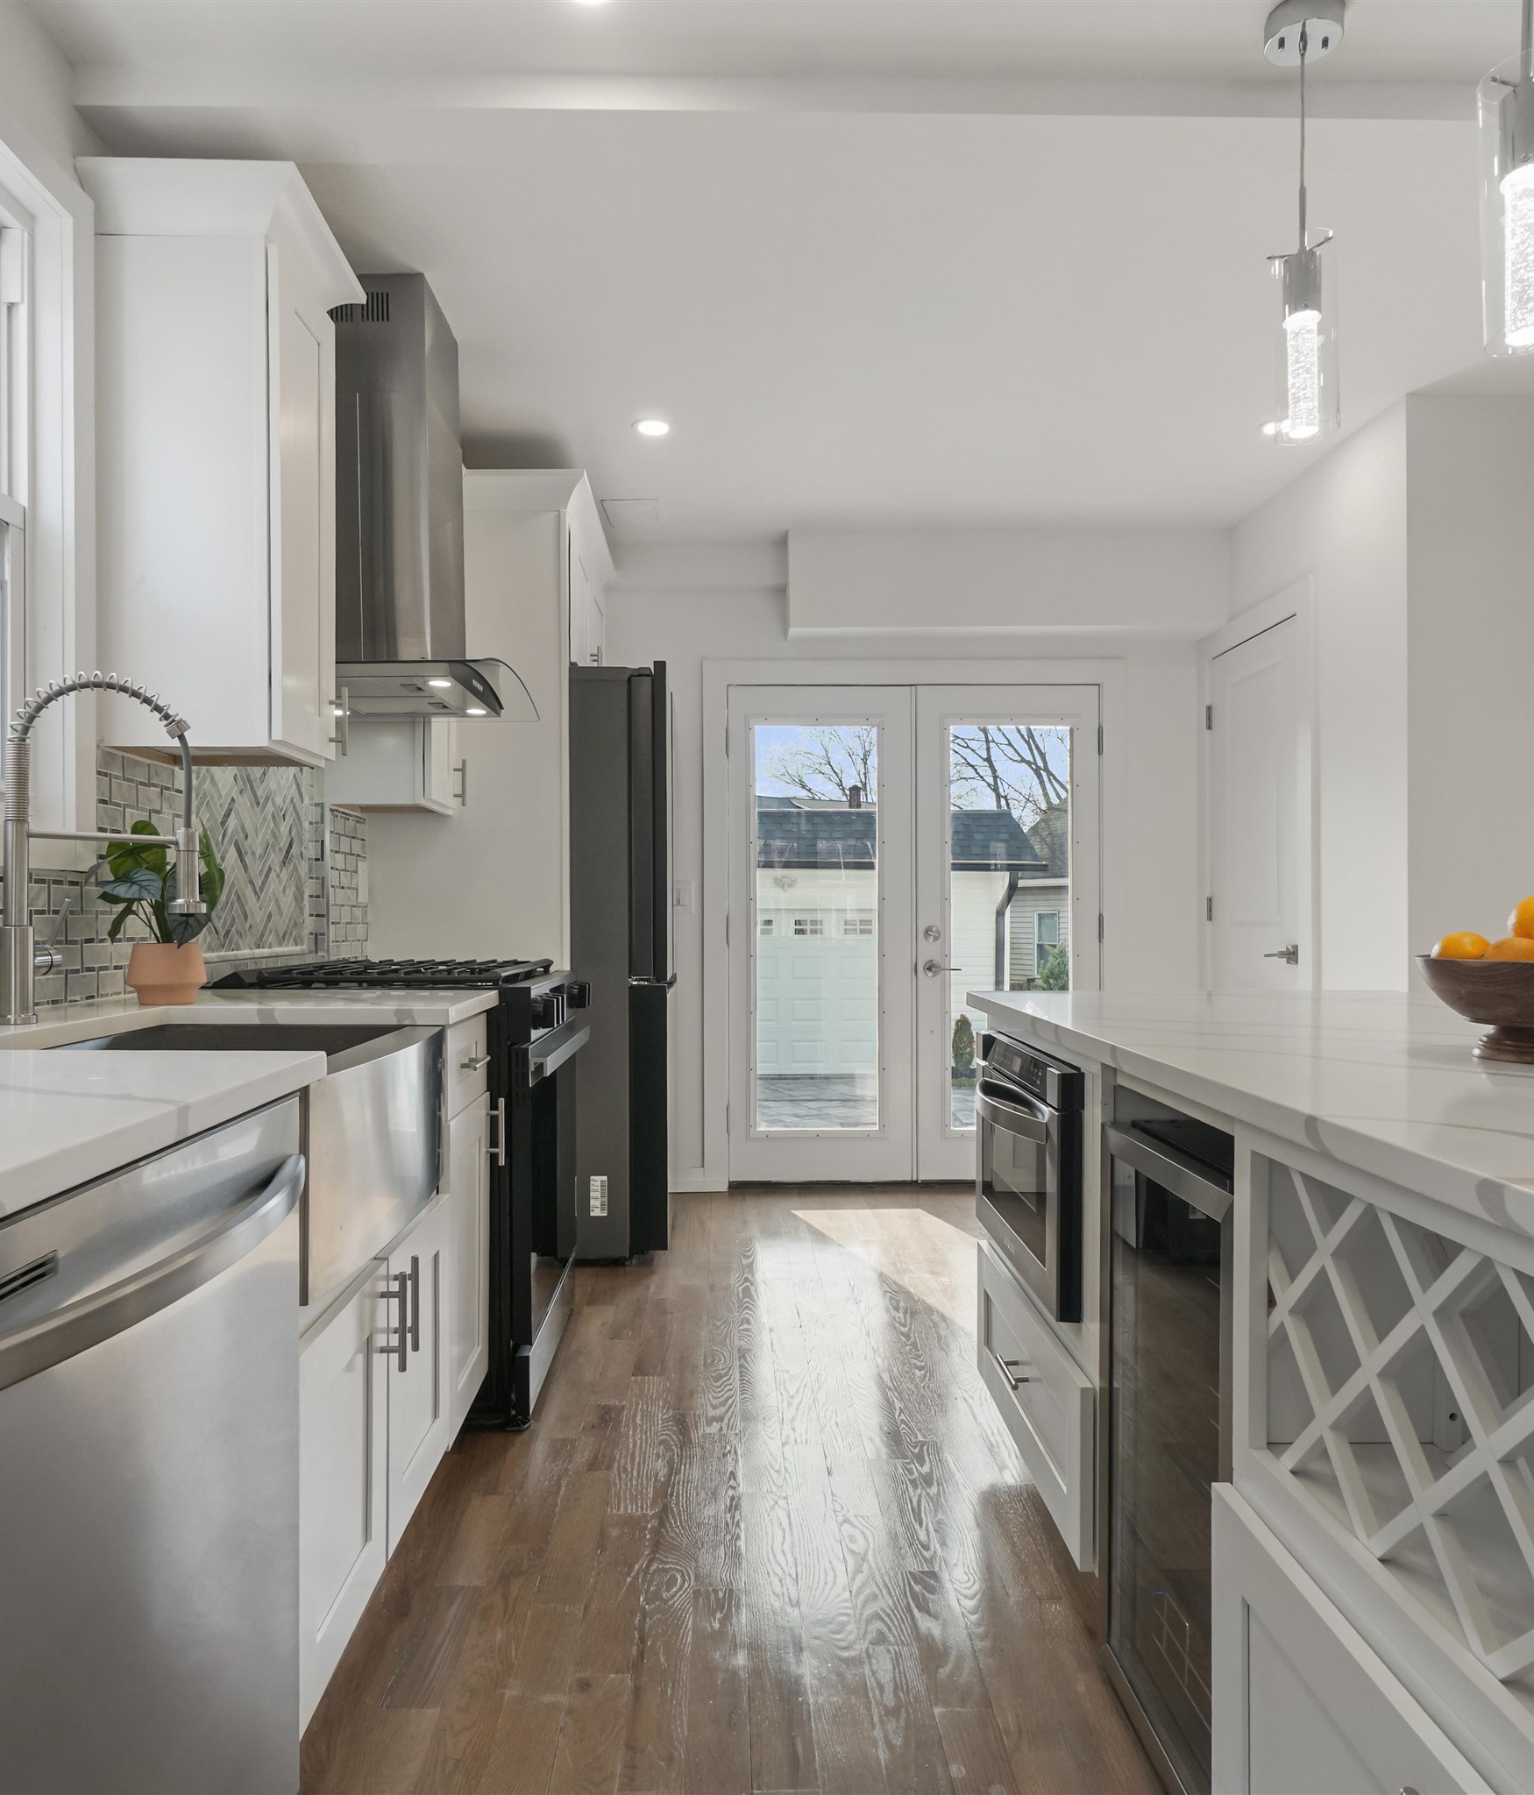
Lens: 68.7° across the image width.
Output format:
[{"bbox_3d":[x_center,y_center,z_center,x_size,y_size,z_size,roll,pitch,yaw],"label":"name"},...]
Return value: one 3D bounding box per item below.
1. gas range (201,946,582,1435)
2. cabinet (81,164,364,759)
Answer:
[{"bbox_3d":[-0.846,0.656,2.755,0.720,0.960,0.750,0,0,-2],"label":"gas range"},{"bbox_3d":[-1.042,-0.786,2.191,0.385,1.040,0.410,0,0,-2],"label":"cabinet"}]

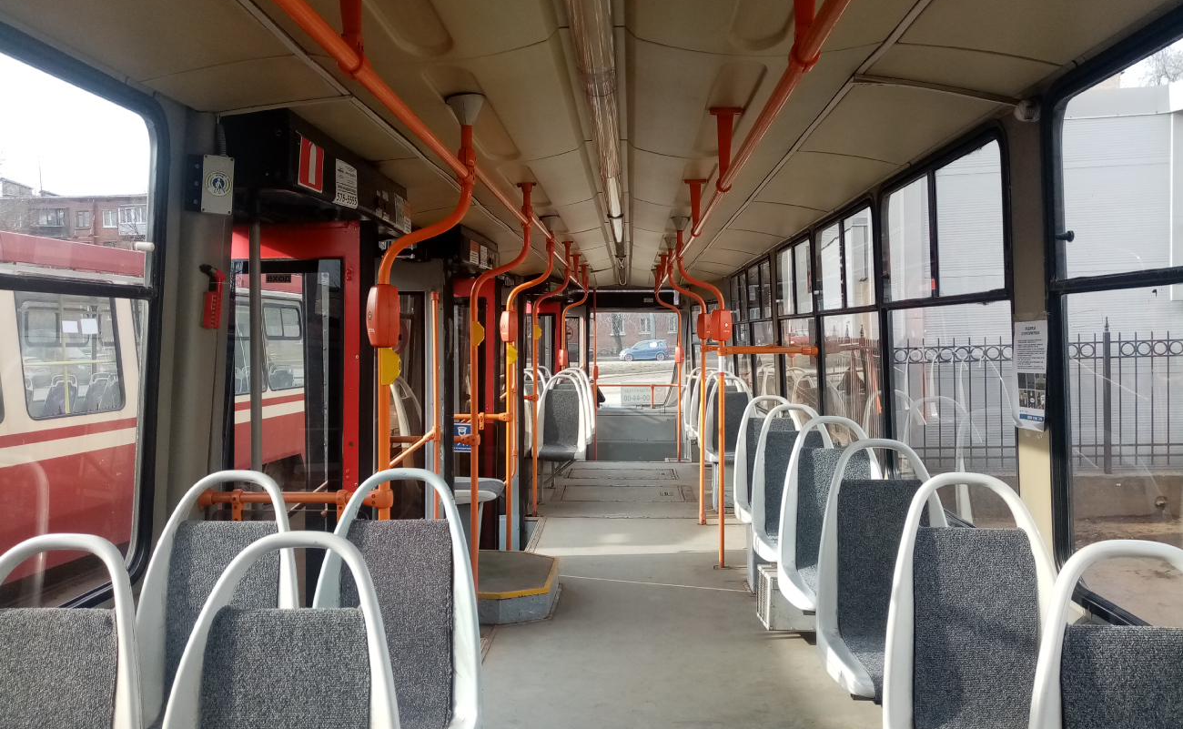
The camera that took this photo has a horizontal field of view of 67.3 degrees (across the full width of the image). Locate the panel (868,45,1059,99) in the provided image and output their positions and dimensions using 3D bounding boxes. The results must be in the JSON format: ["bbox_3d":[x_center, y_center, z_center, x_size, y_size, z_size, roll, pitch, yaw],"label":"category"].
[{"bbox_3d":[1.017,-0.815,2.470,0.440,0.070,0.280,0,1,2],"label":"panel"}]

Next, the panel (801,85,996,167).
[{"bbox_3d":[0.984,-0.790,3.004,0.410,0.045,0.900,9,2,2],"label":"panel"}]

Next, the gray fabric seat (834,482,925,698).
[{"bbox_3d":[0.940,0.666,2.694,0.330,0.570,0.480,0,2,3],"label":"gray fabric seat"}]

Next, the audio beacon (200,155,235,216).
[{"bbox_3d":[-1.060,-0.506,2.523,0.080,0.160,0.050,2,2,-22],"label":"audio beacon"}]

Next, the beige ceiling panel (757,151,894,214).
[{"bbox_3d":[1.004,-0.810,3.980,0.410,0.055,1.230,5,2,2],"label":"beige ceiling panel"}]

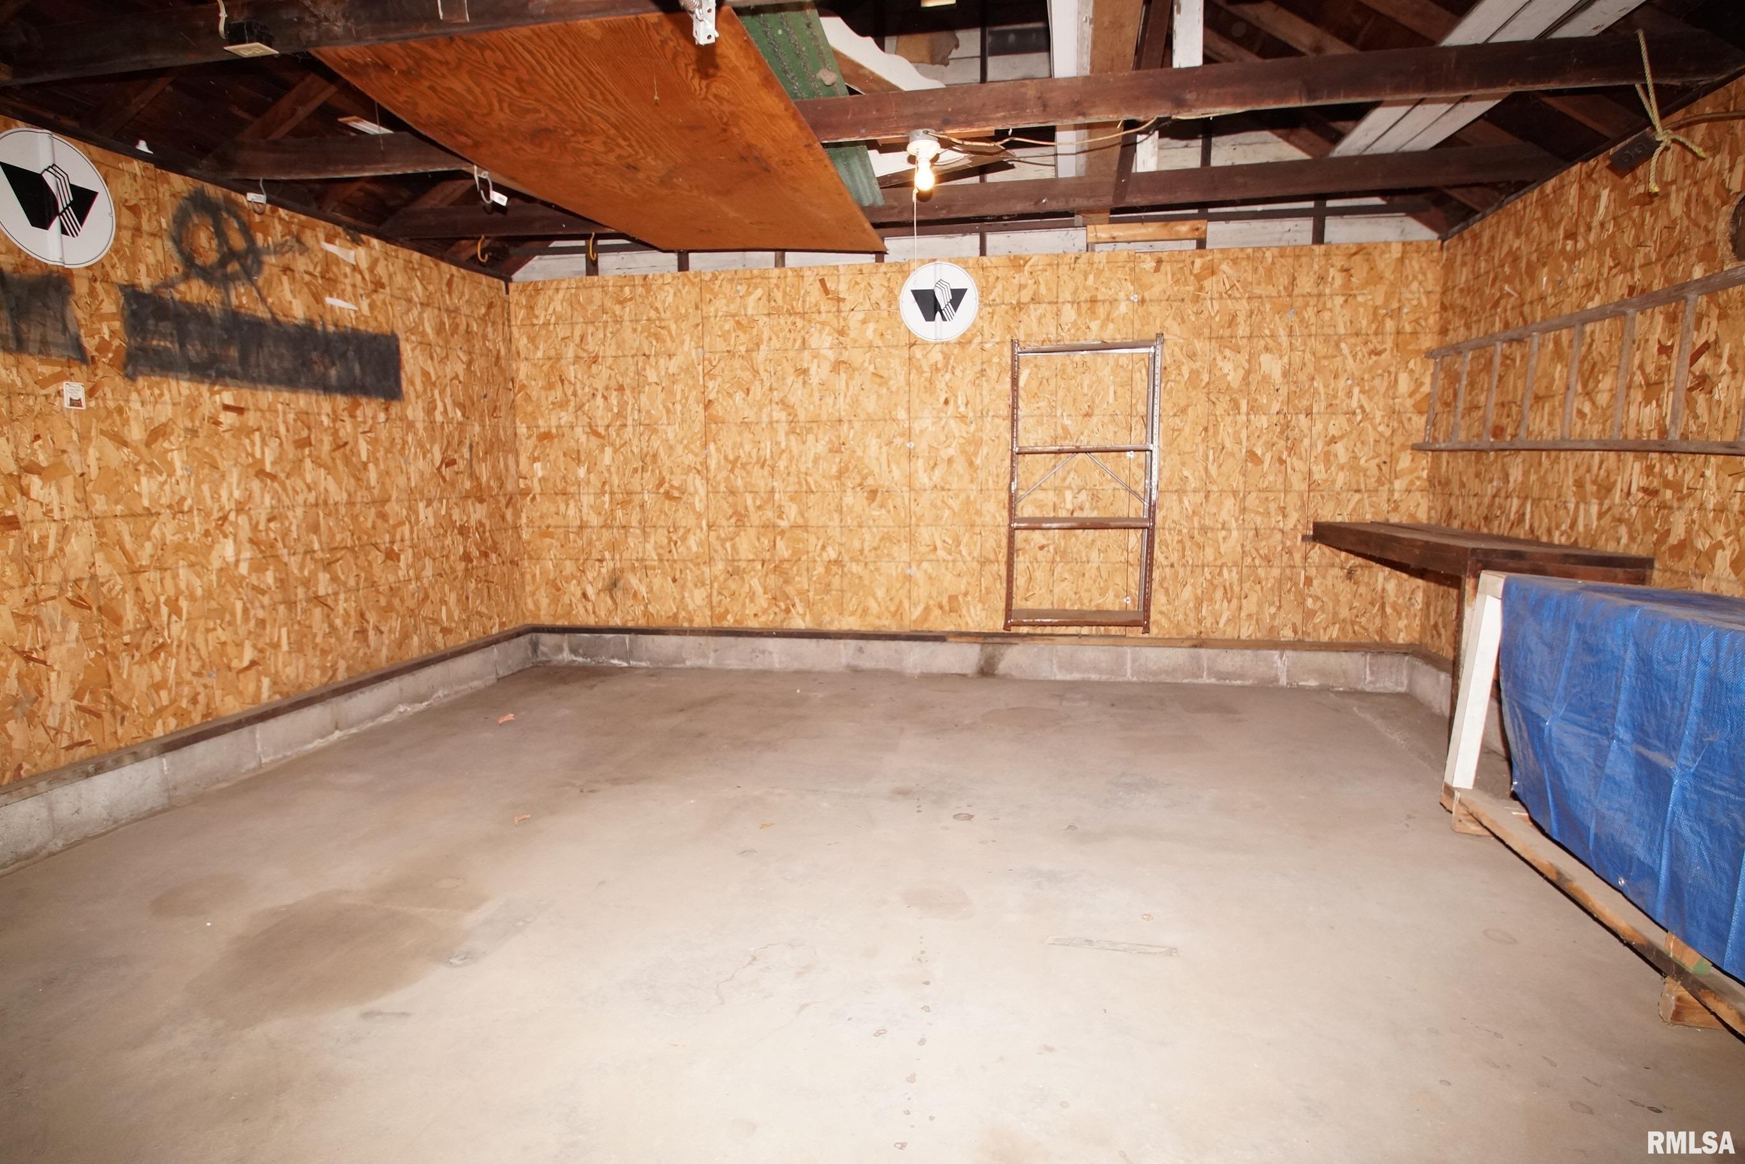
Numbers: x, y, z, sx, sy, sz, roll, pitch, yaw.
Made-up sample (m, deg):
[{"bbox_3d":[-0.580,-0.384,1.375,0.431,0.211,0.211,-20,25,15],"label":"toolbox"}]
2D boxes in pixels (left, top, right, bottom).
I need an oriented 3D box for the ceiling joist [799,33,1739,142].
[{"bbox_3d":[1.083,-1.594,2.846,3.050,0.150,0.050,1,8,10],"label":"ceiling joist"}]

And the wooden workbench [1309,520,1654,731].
[{"bbox_3d":[2.449,0.250,3.800,0.540,0.915,1.680,1,8,10],"label":"wooden workbench"}]

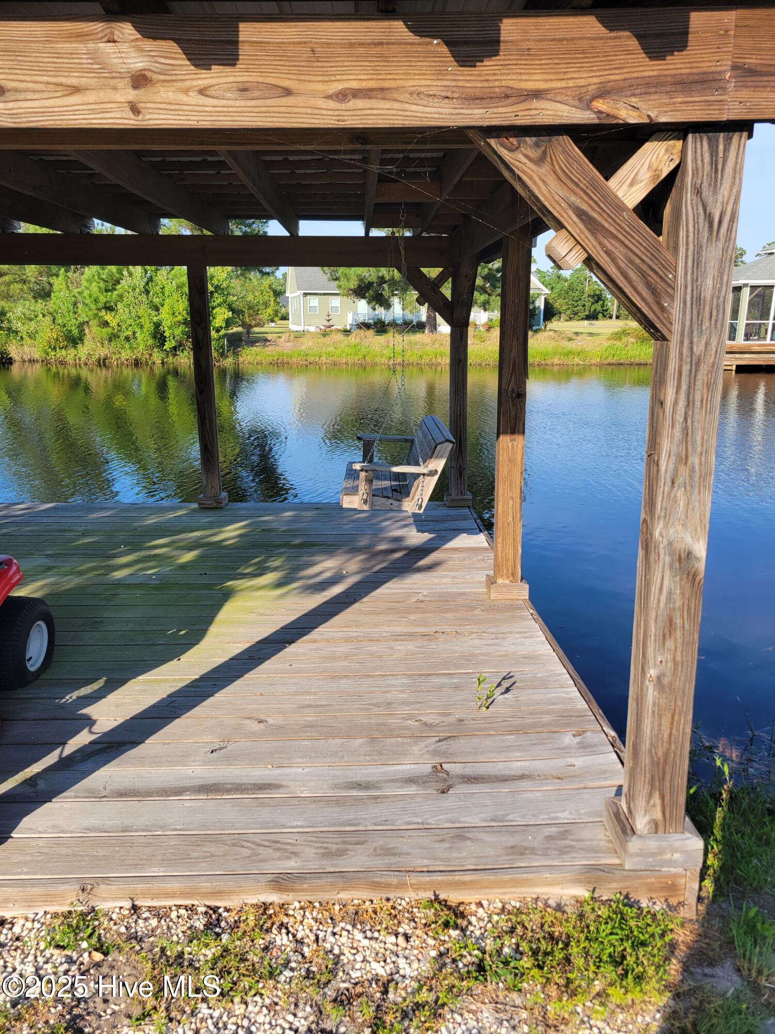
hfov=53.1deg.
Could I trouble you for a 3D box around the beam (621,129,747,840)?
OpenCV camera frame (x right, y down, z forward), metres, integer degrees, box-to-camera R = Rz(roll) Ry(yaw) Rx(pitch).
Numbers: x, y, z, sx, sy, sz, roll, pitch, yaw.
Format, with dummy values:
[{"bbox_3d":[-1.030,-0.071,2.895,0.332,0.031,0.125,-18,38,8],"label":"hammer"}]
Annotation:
[{"bbox_3d":[0.777,0.002,2.104,0.145,1.900,0.145,-1,13,-2],"label":"beam"}]

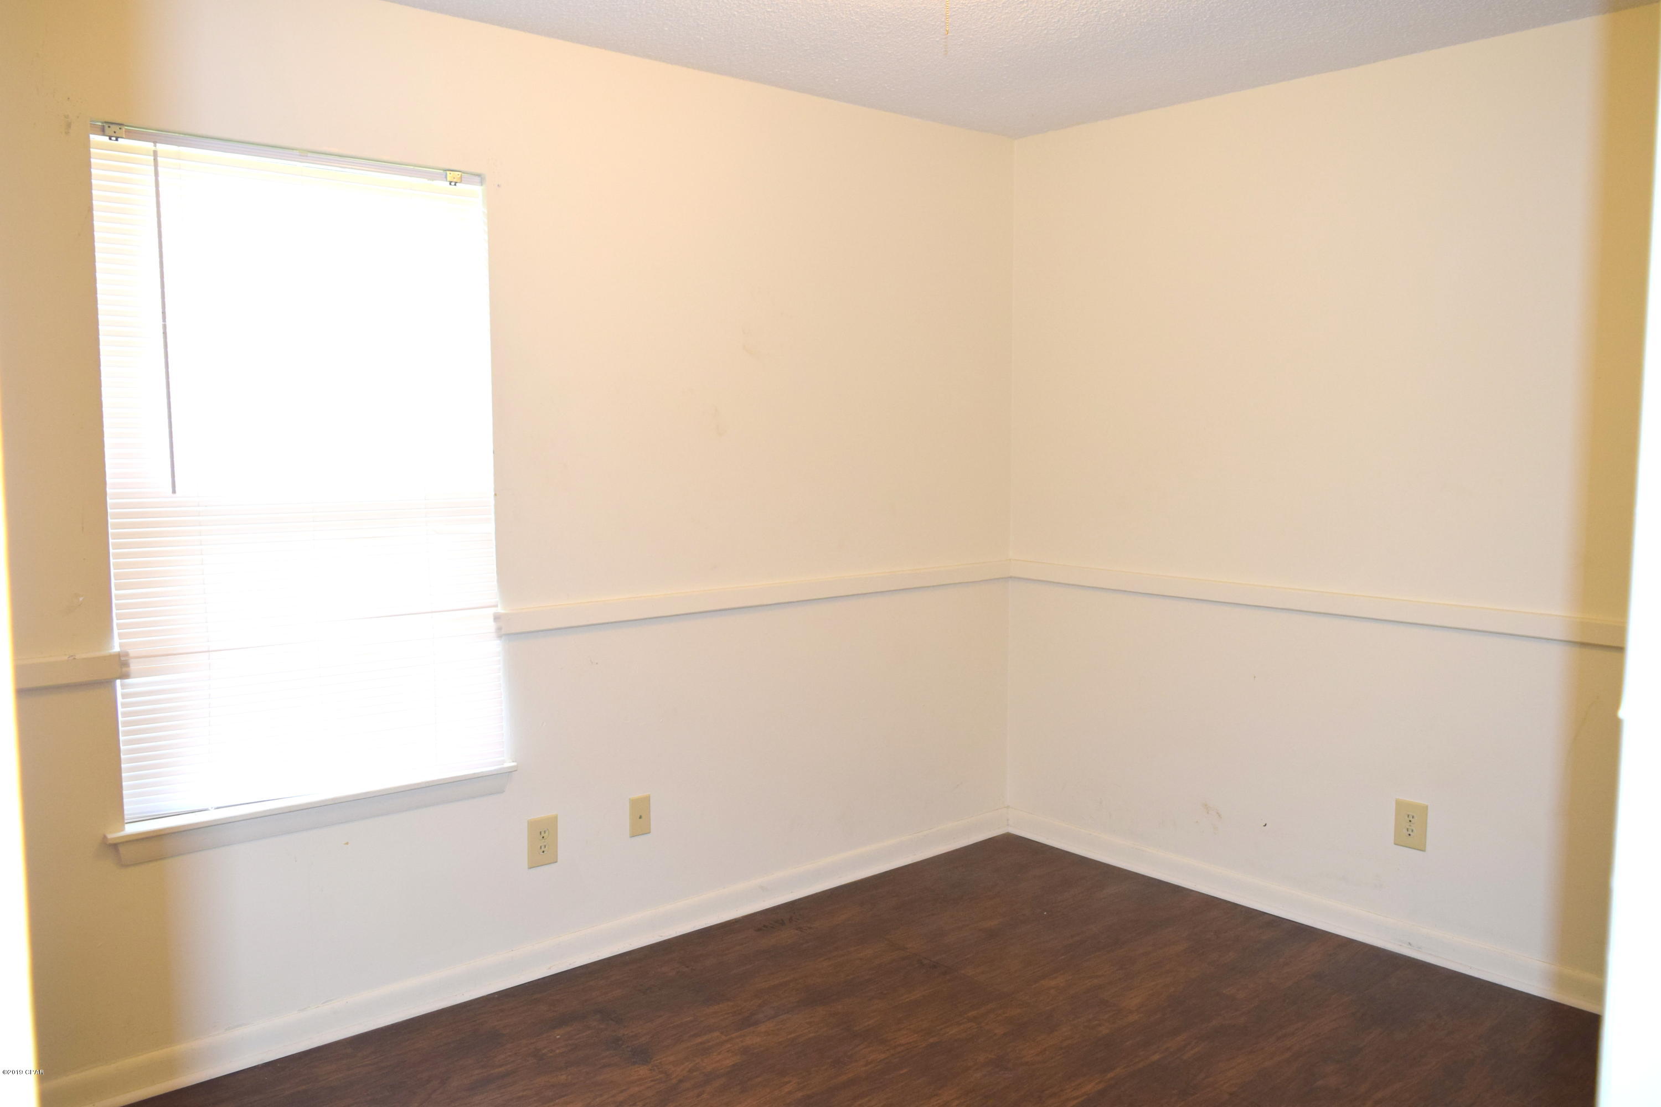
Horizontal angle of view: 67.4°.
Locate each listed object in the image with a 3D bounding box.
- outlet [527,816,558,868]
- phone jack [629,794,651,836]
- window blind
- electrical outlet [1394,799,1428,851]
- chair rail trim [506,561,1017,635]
[{"bbox_3d":[-0.768,0.768,3.325,0.088,0.133,0.008,-5,7,-40],"label":"outlet"},{"bbox_3d":[-0.538,0.741,3.516,0.070,0.114,0.008,-5,7,-40],"label":"phone jack"},{"bbox_3d":[-1.196,-0.172,2.901,0.860,1.480,0.030,-5,7,-40],"label":"window blind"},{"bbox_3d":[1.613,0.753,3.457,0.008,0.133,0.088,-5,8,-42],"label":"electrical outlet"},{"bbox_3d":[-0.099,0.118,3.810,1.960,0.060,0.022,-5,7,-40],"label":"chair rail trim"}]

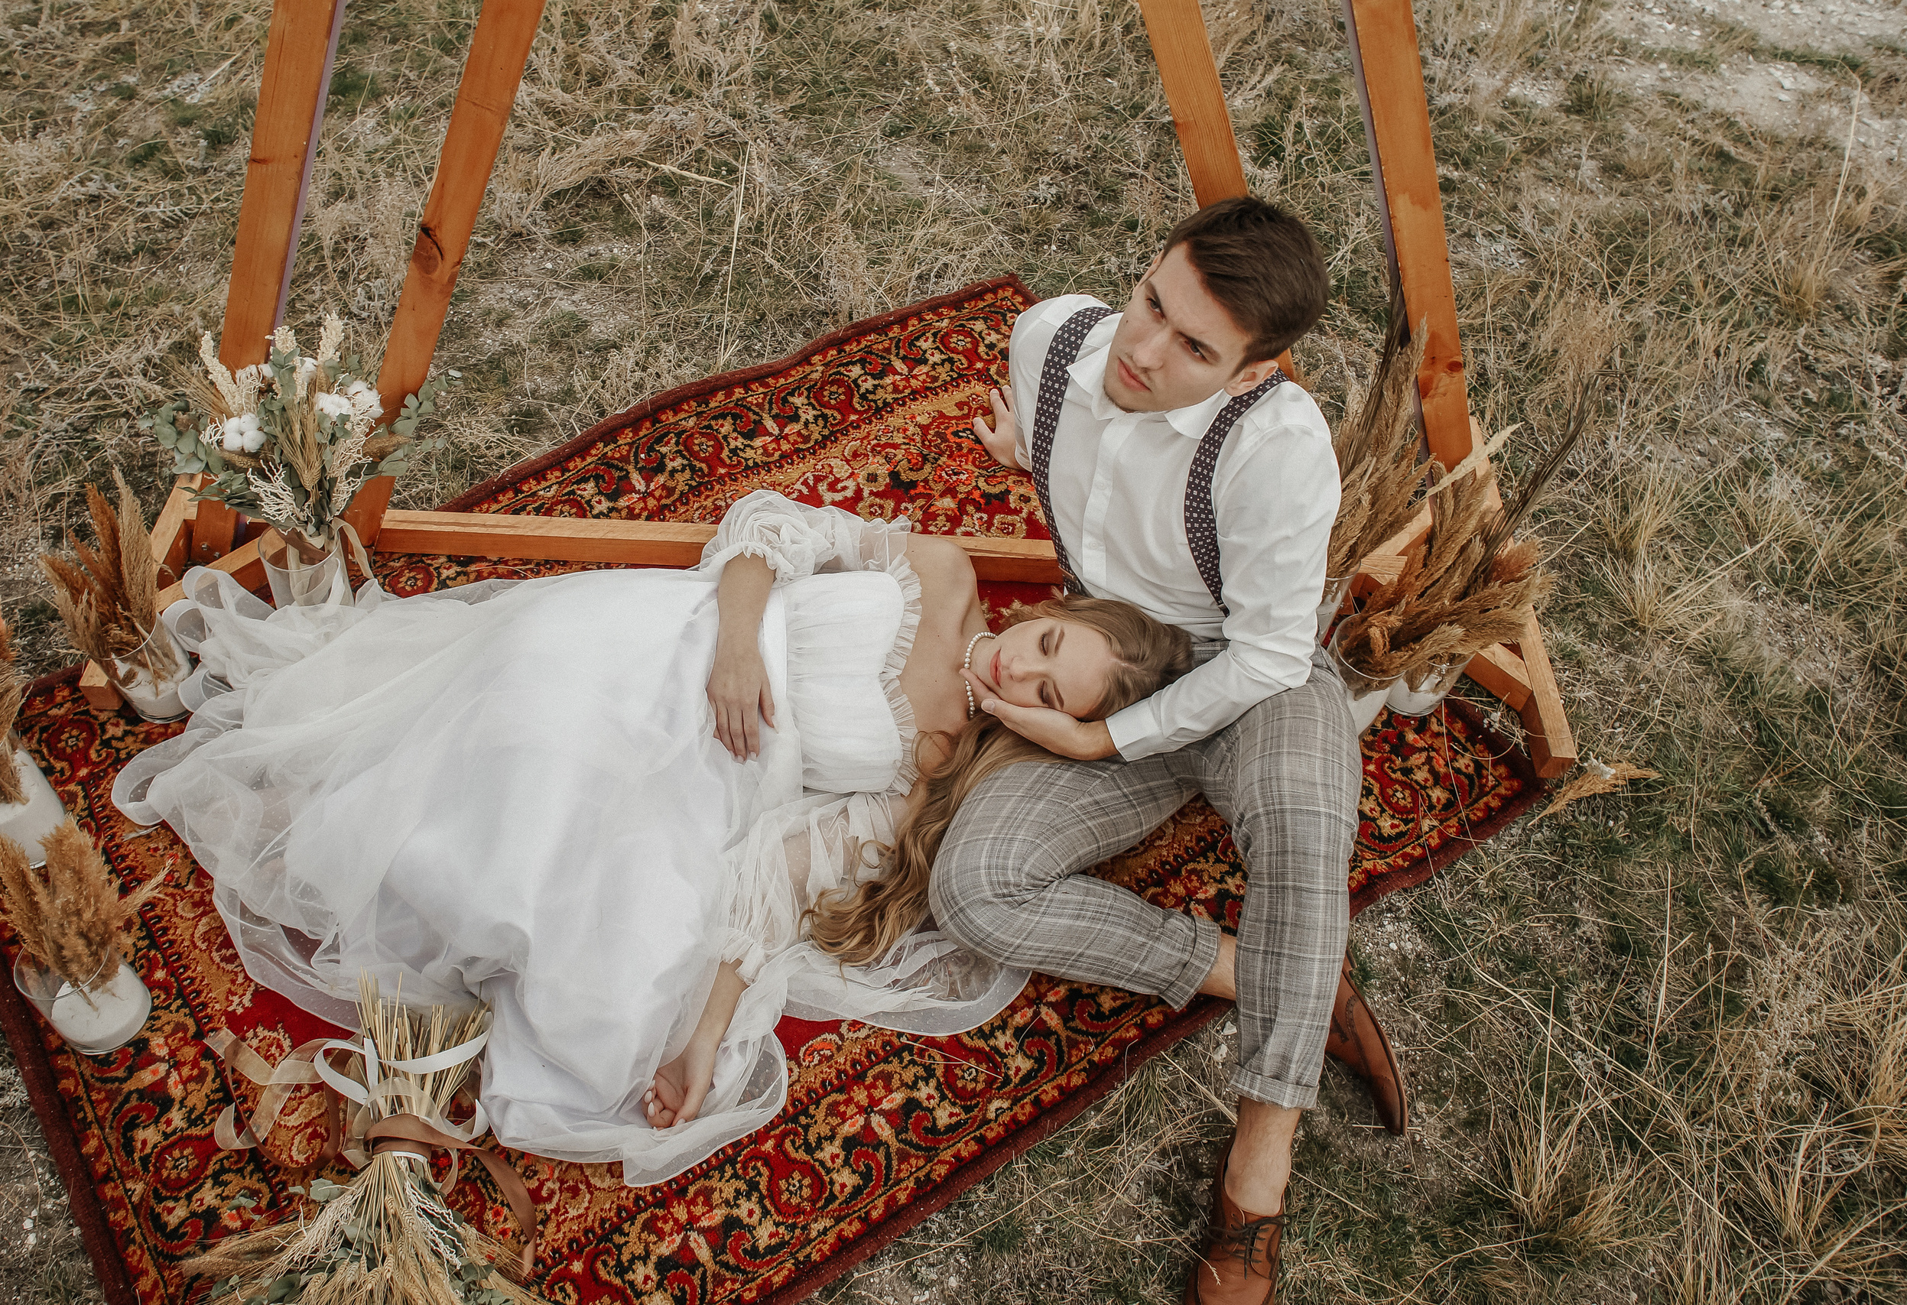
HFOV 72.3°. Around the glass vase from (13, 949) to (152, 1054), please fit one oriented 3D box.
[{"bbox_3d":[-1.066,0.411,1.603,0.107,0.130,0.107,2,48,-2],"label":"glass vase"}]

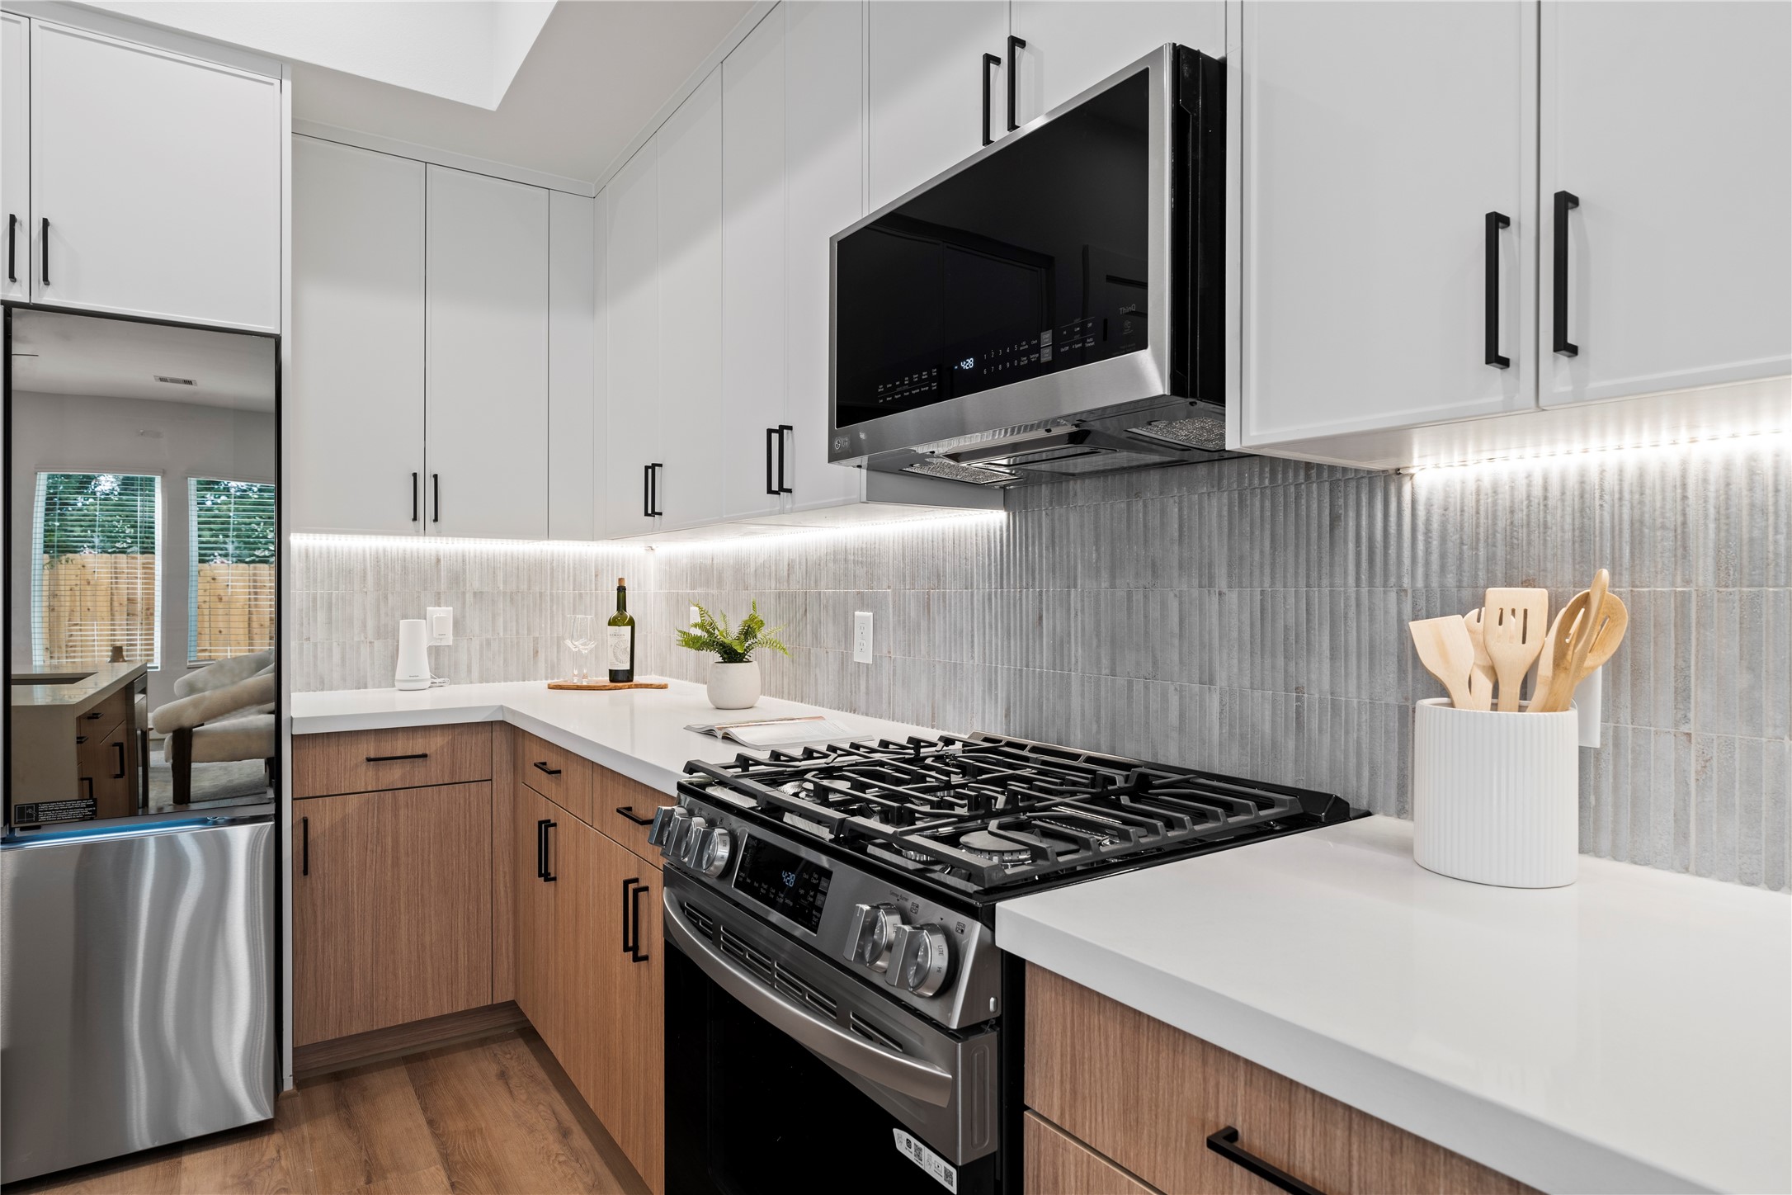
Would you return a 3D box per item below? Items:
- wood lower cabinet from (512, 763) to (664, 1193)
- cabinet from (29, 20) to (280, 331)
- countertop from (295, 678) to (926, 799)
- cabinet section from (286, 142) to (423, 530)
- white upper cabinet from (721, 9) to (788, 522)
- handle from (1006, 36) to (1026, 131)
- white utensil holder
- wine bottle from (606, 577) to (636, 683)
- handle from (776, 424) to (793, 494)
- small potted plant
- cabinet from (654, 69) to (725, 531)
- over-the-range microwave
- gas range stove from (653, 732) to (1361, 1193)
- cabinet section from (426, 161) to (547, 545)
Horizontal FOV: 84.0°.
[{"bbox_3d":[-0.415,0.768,2.359,0.627,0.875,1.315,0,1,-34],"label":"wood lower cabinet"},{"bbox_3d":[-1.804,-0.919,2.471,0.444,0.596,0.619,0,0,-34],"label":"cabinet"},{"bbox_3d":[-0.807,0.310,2.473,1.160,0.040,1.962,0,1,-34],"label":"countertop"},{"bbox_3d":[-1.530,-0.685,2.798,0.329,1.030,0.343,0,0,-34],"label":"cabinet section"},{"bbox_3d":[-0.173,-0.692,2.231,0.327,1.043,0.309,0,0,-34],"label":"white upper cabinet"},{"bbox_3d":[0.171,-0.718,1.404,0.027,0.135,0.009,0,0,-34],"label":"handle"},{"bbox_3d":[0.635,0.202,1.057,0.150,0.173,0.150,0,0,-34],"label":"white utensil holder"},{"bbox_3d":[-0.852,0.100,3.096,0.084,0.326,0.084,0,0,0],"label":"wine bottle"},{"bbox_3d":[-0.222,-0.273,1.992,0.034,0.135,0.011,0,1,-34],"label":"handle"},{"bbox_3d":[-0.424,0.148,2.606,0.275,0.280,0.280,0,1,0],"label":"small potted plant"},{"bbox_3d":[-0.374,-0.694,2.528,0.327,1.043,0.407,0,0,-34],"label":"cabinet"},{"bbox_3d":[0.265,-0.418,1.546,0.409,0.412,0.757,0,1,-34],"label":"over-the-range microwave"},{"bbox_3d":[0.114,0.740,1.457,0.743,0.945,0.761,0,1,-34],"label":"gas range stove"},{"bbox_3d":[-1.256,-0.686,2.984,0.333,1.030,0.343,0,0,-34],"label":"cabinet section"}]

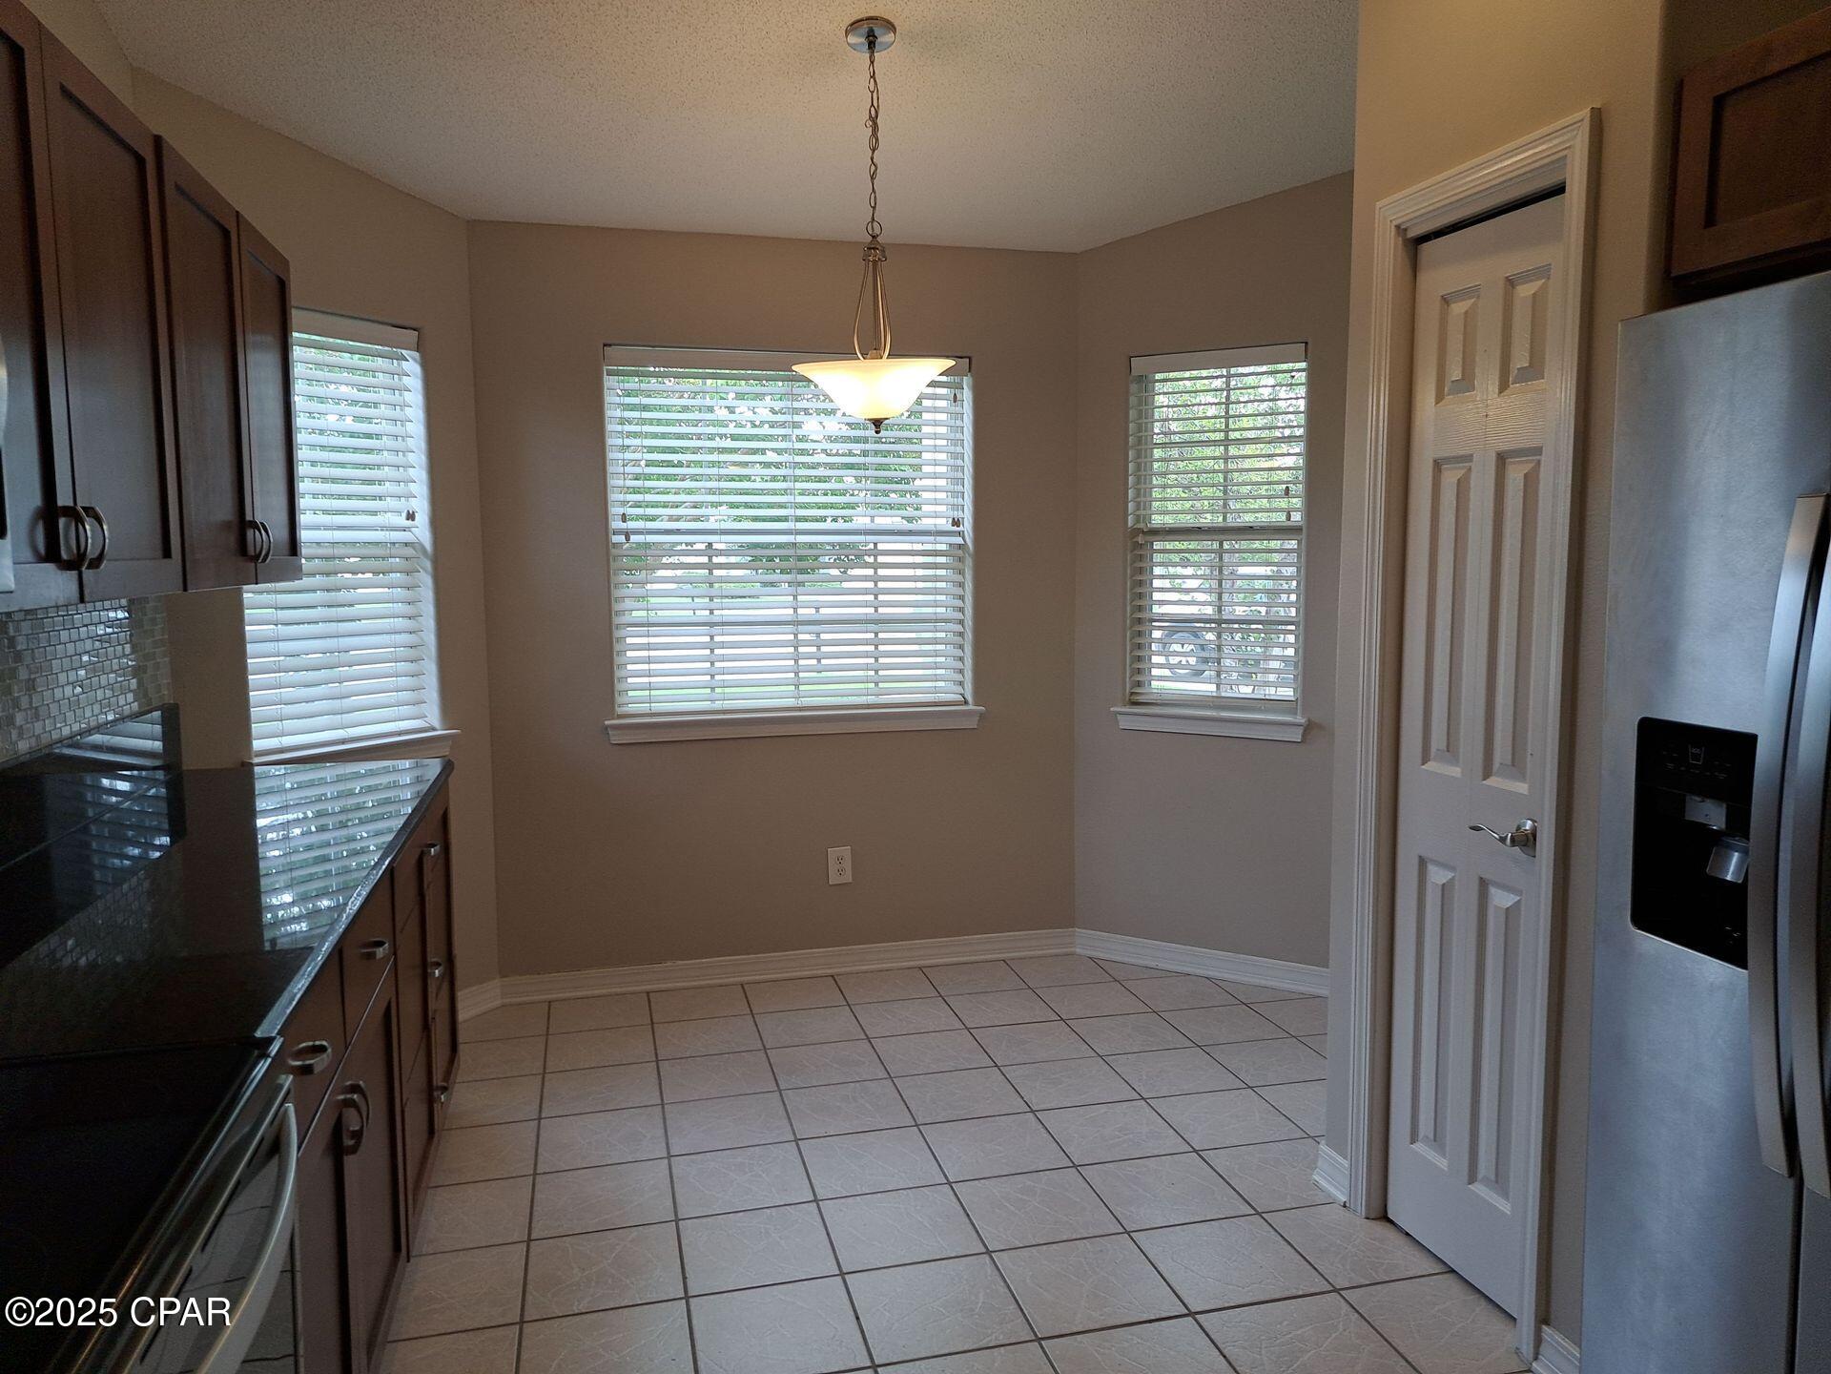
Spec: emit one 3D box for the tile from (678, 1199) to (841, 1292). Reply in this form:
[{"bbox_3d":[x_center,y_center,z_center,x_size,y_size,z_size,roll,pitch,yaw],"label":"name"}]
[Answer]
[{"bbox_3d":[-0.333,1.176,2.660,0.302,0.010,0.298,-2,6,-14],"label":"tile"}]

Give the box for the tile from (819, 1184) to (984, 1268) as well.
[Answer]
[{"bbox_3d":[-0.032,1.159,2.716,0.302,0.010,0.299,-2,6,-14],"label":"tile"}]

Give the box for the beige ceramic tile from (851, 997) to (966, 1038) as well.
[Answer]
[{"bbox_3d":[-0.025,1.035,3.964,0.300,0.010,0.300,-2,6,-14],"label":"beige ceramic tile"}]

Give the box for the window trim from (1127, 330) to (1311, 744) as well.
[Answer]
[{"bbox_3d":[0.988,-0.509,4.176,0.578,1.165,0.060,3,7,31],"label":"window trim"}]

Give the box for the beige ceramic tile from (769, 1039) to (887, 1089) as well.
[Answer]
[{"bbox_3d":[-0.250,1.073,3.597,0.300,0.010,0.300,-2,6,-14],"label":"beige ceramic tile"}]

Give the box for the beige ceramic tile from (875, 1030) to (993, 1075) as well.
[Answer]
[{"bbox_3d":[0.048,1.063,3.670,0.300,0.010,0.300,-2,6,-14],"label":"beige ceramic tile"}]

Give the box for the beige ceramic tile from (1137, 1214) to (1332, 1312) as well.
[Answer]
[{"bbox_3d":[0.636,1.167,2.569,0.300,0.010,0.300,-2,6,-14],"label":"beige ceramic tile"}]

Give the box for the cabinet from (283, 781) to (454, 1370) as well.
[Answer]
[{"bbox_3d":[-1.286,0.758,2.358,0.610,0.876,1.980,-2,6,-14],"label":"cabinet"}]

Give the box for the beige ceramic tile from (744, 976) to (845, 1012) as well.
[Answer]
[{"bbox_3d":[-0.396,1.009,4.151,0.302,0.010,0.299,-2,6,-14],"label":"beige ceramic tile"}]

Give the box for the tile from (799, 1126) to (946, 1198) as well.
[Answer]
[{"bbox_3d":[-0.104,1.129,3.003,0.302,0.010,0.299,-2,6,-14],"label":"tile"}]

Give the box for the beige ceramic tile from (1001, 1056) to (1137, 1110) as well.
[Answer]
[{"bbox_3d":[0.420,1.088,3.470,0.302,0.010,0.298,-2,6,-14],"label":"beige ceramic tile"}]

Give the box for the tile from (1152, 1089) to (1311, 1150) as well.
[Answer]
[{"bbox_3d":[0.793,1.106,3.249,0.302,0.010,0.298,-2,6,-14],"label":"tile"}]

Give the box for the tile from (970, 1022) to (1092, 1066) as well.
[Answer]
[{"bbox_3d":[0.345,1.050,3.726,0.302,0.010,0.299,-2,6,-14],"label":"tile"}]

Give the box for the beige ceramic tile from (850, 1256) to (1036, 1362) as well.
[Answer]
[{"bbox_3d":[0.040,1.194,2.440,0.302,0.010,0.298,-2,6,-14],"label":"beige ceramic tile"}]

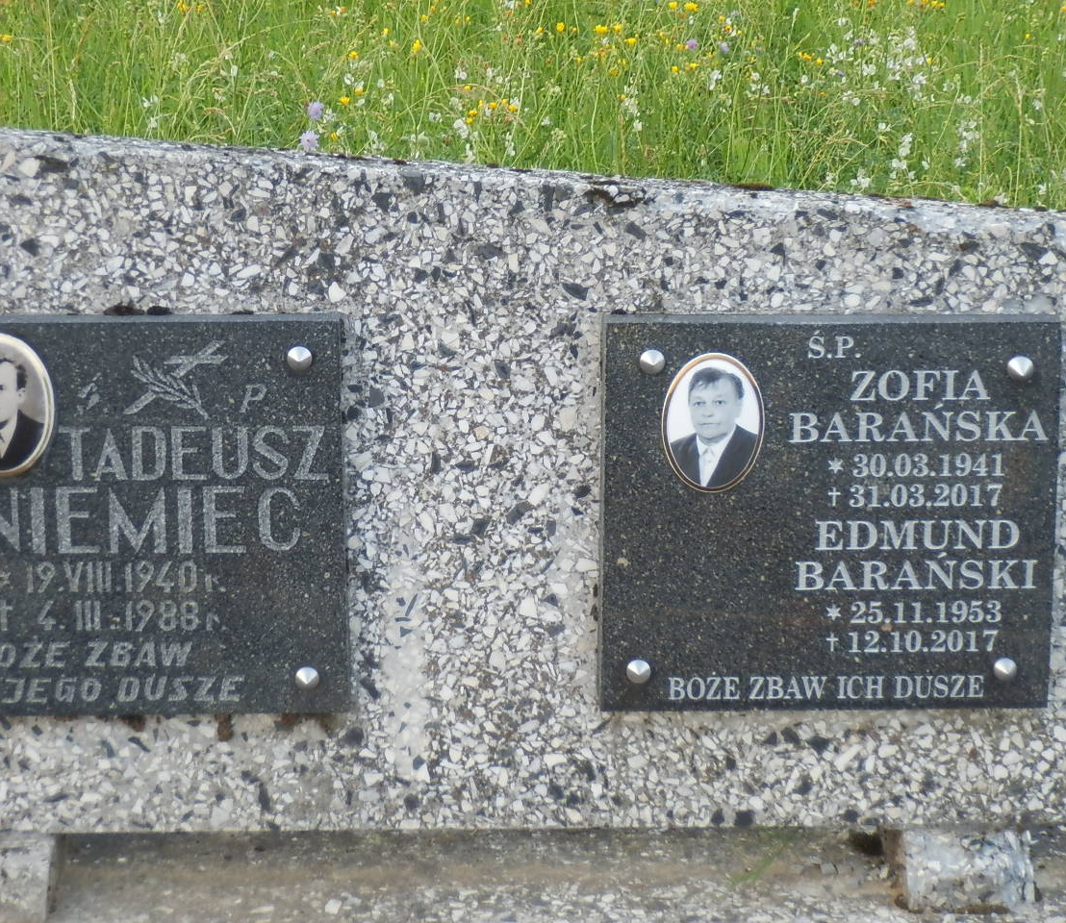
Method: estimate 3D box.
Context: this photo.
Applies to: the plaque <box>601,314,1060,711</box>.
[{"bbox_3d":[0.200,0.036,2.322,0.306,0.268,0.029,0,12,-3],"label":"plaque"}]

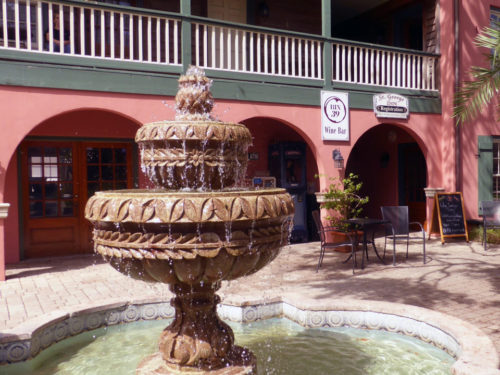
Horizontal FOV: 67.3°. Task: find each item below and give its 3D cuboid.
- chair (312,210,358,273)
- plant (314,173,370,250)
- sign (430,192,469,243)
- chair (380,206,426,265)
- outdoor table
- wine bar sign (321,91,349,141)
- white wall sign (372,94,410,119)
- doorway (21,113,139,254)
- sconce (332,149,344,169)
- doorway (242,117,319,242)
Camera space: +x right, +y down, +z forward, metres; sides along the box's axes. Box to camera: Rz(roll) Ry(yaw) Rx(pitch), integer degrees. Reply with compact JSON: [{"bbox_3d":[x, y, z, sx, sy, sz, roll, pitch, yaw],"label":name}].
[{"bbox_3d":[1.332,0.840,5.890,0.610,0.890,0.560,-1,1,12],"label":"chair"},{"bbox_3d":[1.786,0.475,7.373,0.950,1.540,0.820,-2,1,-23],"label":"plant"},{"bbox_3d":[4.349,0.645,8.266,0.610,1.060,0.520,-2,1,-18],"label":"sign"},{"bbox_3d":[2.592,0.805,6.365,0.560,0.890,0.610,-1,1,-6],"label":"chair"},{"bbox_3d":[1.908,0.917,6.206,0.760,0.710,0.760,-2,1,-23],"label":"outdoor table"},{"bbox_3d":[1.765,-1.465,7.719,0.659,1.015,0.050,-2,1,-23],"label":"wine bar sign"},{"bbox_3d":[3.126,-1.783,8.267,0.938,0.527,0.060,-2,1,-23],"label":"white wall sign"},{"bbox_3d":[-2.530,0.044,6.284,2.534,2.629,0.450,-2,1,-23],"label":"doorway"},{"bbox_3d":[1.820,-0.586,7.722,0.160,0.400,0.220,-2,1,-23],"label":"sconce"},{"bbox_3d":[0.243,-0.036,7.440,2.441,2.629,0.450,-2,1,-23],"label":"doorway"}]

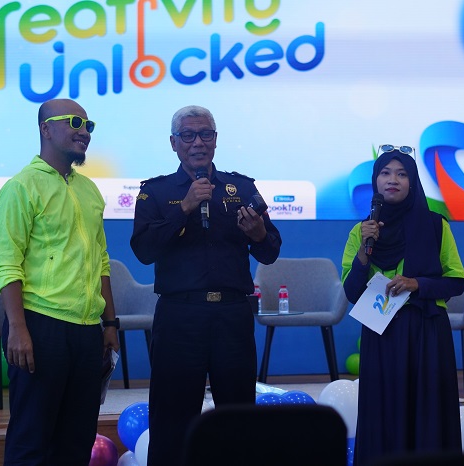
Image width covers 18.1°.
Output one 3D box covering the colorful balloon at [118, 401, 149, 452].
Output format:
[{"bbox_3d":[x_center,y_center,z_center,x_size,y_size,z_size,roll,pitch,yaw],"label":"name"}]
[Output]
[{"bbox_3d":[-0.451,0.974,7.300,0.245,0.250,0.245,0,-1,0],"label":"colorful balloon"}]

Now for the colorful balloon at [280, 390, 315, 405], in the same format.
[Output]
[{"bbox_3d":[0.333,0.888,7.250,0.210,0.220,0.210,0,-1,0],"label":"colorful balloon"}]

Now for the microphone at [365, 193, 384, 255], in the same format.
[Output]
[{"bbox_3d":[0.553,-0.035,5.680,0.050,0.257,0.050,8,-19,2],"label":"microphone"}]

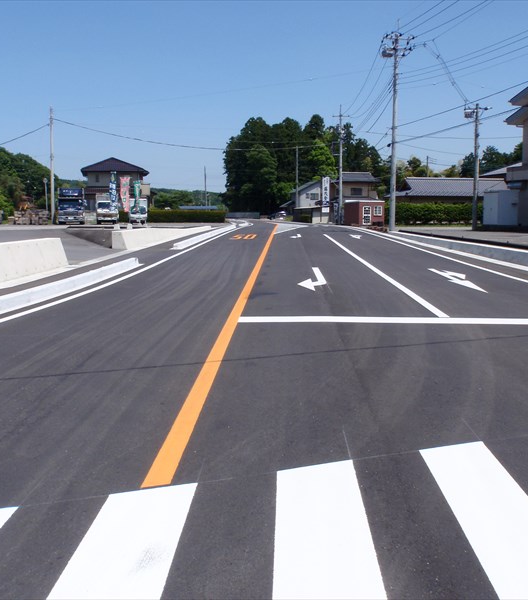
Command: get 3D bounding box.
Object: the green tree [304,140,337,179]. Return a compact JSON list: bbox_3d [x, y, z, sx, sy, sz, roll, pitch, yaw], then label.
[{"bbox_3d":[8.747,-18.300,98.436,5.500,12.090,5.500,0,8,0],"label":"green tree"}]

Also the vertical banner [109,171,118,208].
[{"bbox_3d":[-7.114,-5.125,30.589,0.500,1.870,0.120,-2,8,-13],"label":"vertical banner"}]

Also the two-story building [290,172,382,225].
[{"bbox_3d":[8.951,-12.840,81.010,11.200,6.140,8.500,1,8,6],"label":"two-story building"}]

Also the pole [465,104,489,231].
[{"bbox_3d":[13.867,-8.609,42.227,1.500,8.040,0.800,0,8,0],"label":"pole"}]

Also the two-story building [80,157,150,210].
[{"bbox_3d":[-17.758,-13.400,77.907,8.400,7.480,8.500,-1,8,-9],"label":"two-story building"}]

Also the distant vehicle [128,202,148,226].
[{"bbox_3d":[-10.952,-7.766,56.469,1.620,2.160,3.900,-1,8,-11],"label":"distant vehicle"}]

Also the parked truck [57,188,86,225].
[{"bbox_3d":[-17.872,-8.679,60.236,2.400,3.160,7.000,-2,8,-16],"label":"parked truck"}]

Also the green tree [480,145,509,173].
[{"bbox_3d":[34.892,-18.018,98.441,5.000,11.012,5.000,3,9,19],"label":"green tree"}]

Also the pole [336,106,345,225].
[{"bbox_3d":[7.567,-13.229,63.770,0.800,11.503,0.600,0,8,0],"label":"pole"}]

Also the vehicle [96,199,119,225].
[{"bbox_3d":[-13.770,-8.031,56.937,1.900,2.560,4.800,-2,8,-13],"label":"vehicle"}]

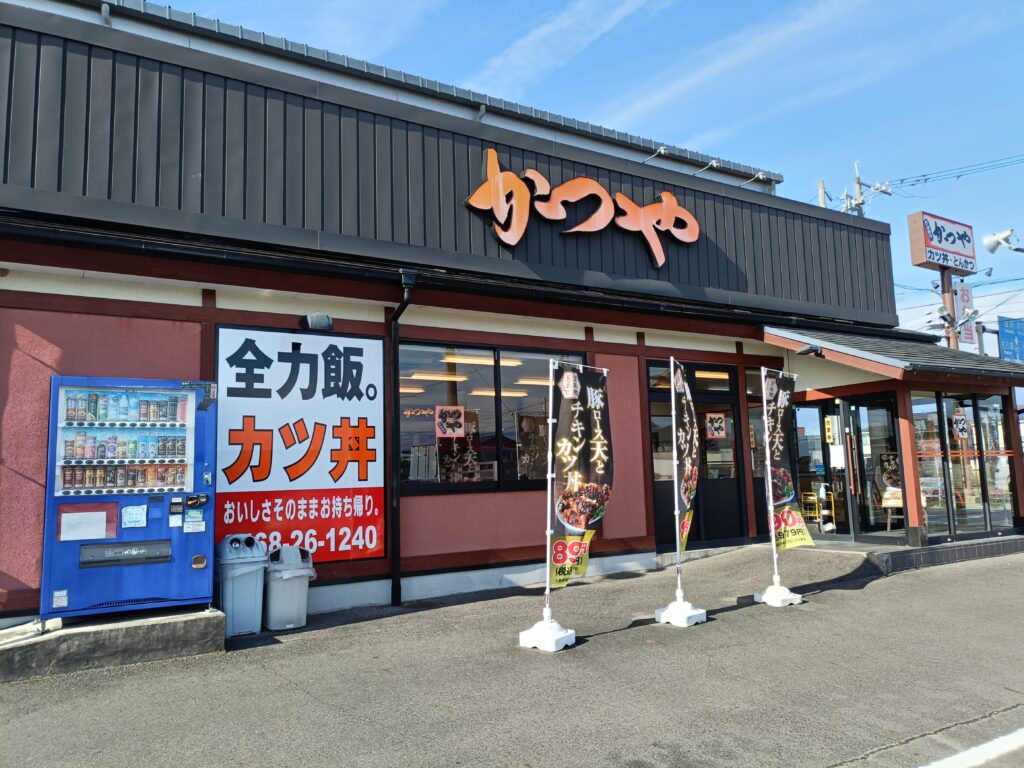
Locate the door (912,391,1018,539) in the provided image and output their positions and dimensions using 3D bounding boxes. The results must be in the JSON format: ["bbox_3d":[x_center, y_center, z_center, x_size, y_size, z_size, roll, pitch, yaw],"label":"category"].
[{"bbox_3d":[6.536,1.132,10.648,2.520,2.000,0.100,2,-8,-32],"label":"door"}]

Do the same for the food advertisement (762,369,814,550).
[{"bbox_3d":[2.858,0.793,7.721,0.630,1.852,0.120,3,-8,-38],"label":"food advertisement"}]

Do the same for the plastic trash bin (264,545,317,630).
[{"bbox_3d":[-2.122,1.903,6.964,0.430,0.730,0.360,2,-8,-32],"label":"plastic trash bin"}]

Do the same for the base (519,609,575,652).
[{"bbox_3d":[0.283,1.929,5.878,0.325,0.286,0.325,-7,-8,37],"label":"base"}]

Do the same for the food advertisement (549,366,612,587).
[{"bbox_3d":[0.566,0.751,6.217,0.590,1.790,0.180,4,-9,-37],"label":"food advertisement"}]

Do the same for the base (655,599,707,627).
[{"bbox_3d":[1.482,1.996,6.511,0.340,0.190,0.340,5,-9,-44],"label":"base"}]

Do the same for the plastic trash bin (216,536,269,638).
[{"bbox_3d":[-2.397,1.770,6.582,0.400,0.860,0.380,2,-8,-31],"label":"plastic trash bin"}]

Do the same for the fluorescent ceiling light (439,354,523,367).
[{"bbox_3d":[-0.420,-0.349,10.650,1.250,0.090,0.210,2,-8,-32],"label":"fluorescent ceiling light"}]

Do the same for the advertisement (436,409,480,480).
[{"bbox_3d":[-0.594,0.679,8.268,0.552,0.834,0.030,2,-8,-31],"label":"advertisement"}]

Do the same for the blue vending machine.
[{"bbox_3d":[-3.094,0.897,6.000,1.153,1.790,0.730,2,-8,-31],"label":"blue vending machine"}]

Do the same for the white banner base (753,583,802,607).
[{"bbox_3d":[2.596,2.050,7.243,0.340,0.190,0.340,3,-8,-35],"label":"white banner base"}]

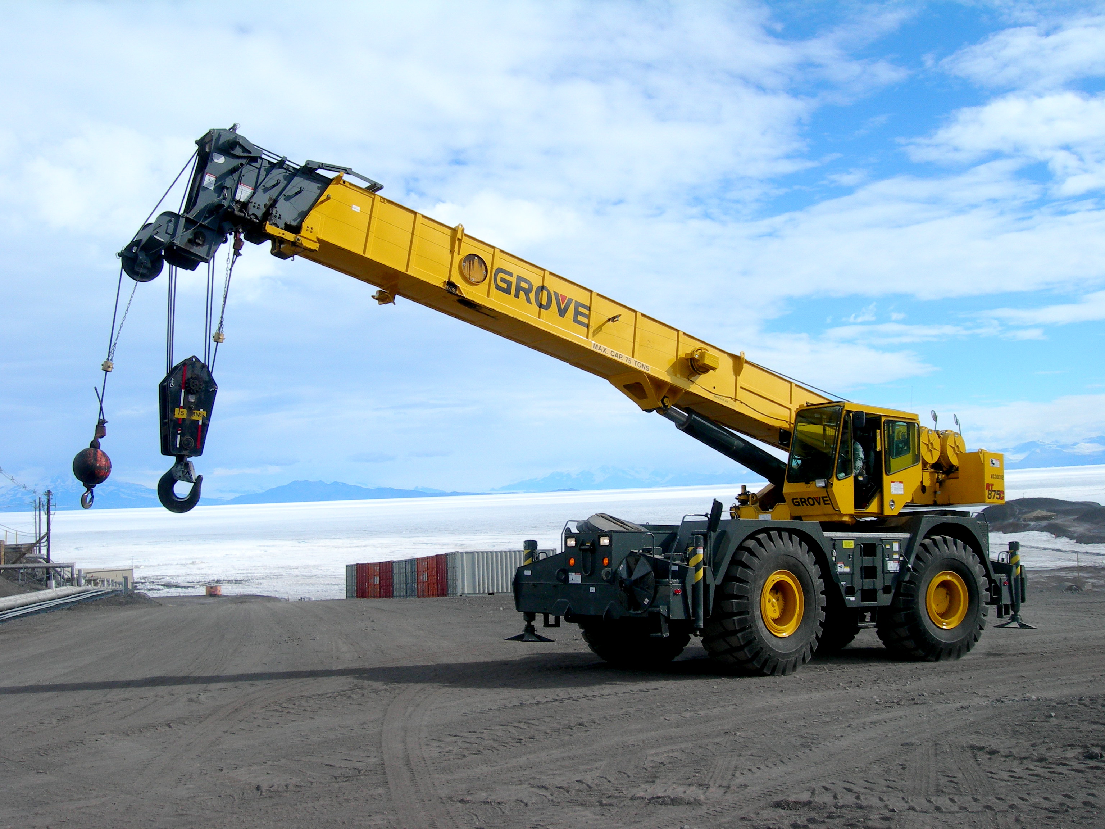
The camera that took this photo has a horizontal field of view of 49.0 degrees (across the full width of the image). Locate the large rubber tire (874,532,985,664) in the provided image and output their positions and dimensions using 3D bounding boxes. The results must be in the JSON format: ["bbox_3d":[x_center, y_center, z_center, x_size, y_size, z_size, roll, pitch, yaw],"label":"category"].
[{"bbox_3d":[6.107,3.011,19.713,2.010,2.000,0.800,4,-8,-29],"label":"large rubber tire"}]

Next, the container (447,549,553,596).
[{"bbox_3d":[-3.040,9.410,72.020,6.058,2.591,2.438,1,-7,-24],"label":"container"}]

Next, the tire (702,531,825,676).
[{"bbox_3d":[2.876,2.621,16.861,2.010,2.000,0.800,6,-9,-41],"label":"tire"}]

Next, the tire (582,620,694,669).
[{"bbox_3d":[1.329,2.849,18.583,2.010,2.000,0.800,6,-9,-41],"label":"tire"}]

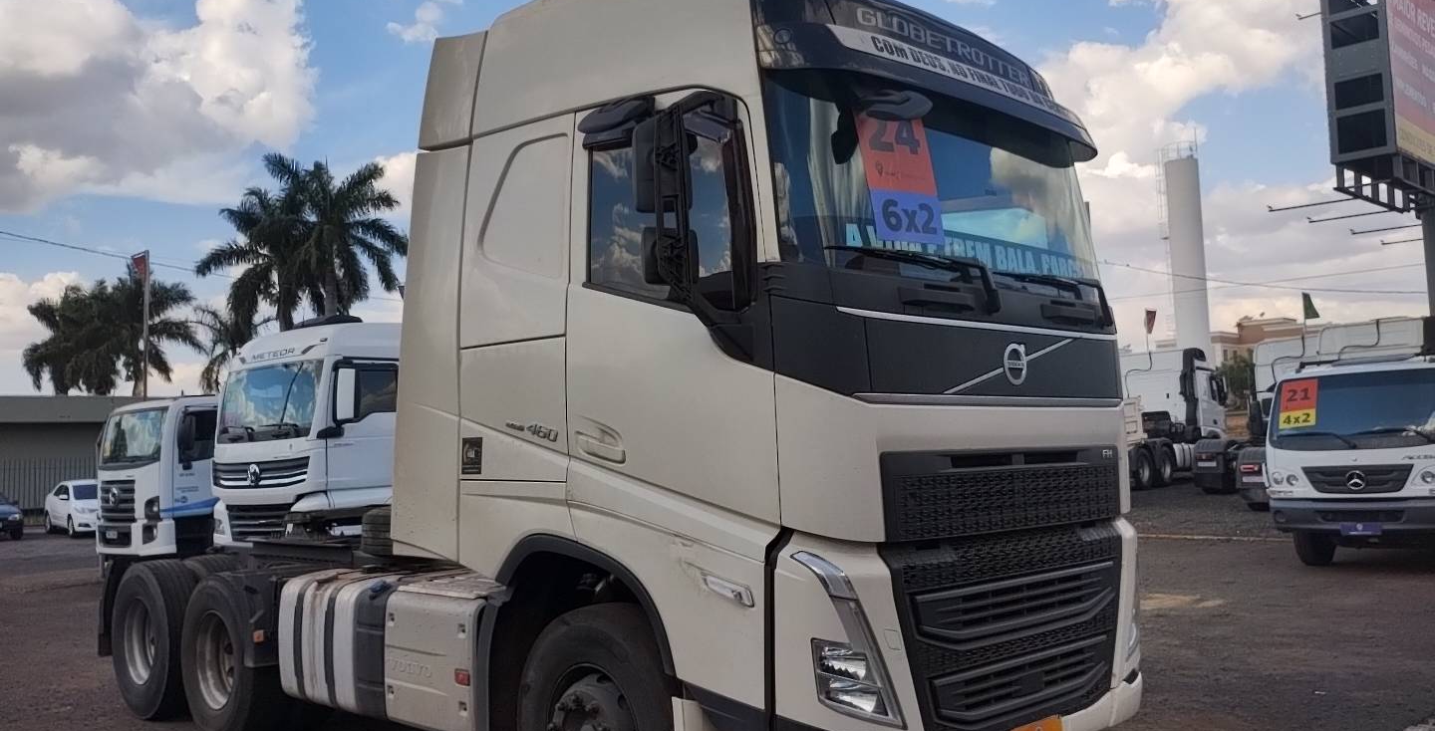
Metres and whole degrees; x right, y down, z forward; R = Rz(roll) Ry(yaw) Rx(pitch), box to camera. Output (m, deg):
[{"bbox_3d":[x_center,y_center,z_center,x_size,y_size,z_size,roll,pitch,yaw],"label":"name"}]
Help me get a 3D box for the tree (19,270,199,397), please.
[{"bbox_3d":[-27.957,1.075,53.519,8.200,11.323,7.200,1,-5,-28],"label":"tree"}]

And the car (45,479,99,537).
[{"bbox_3d":[-17.137,3.941,32.000,1.770,1.480,4.450,3,-7,-41],"label":"car"}]

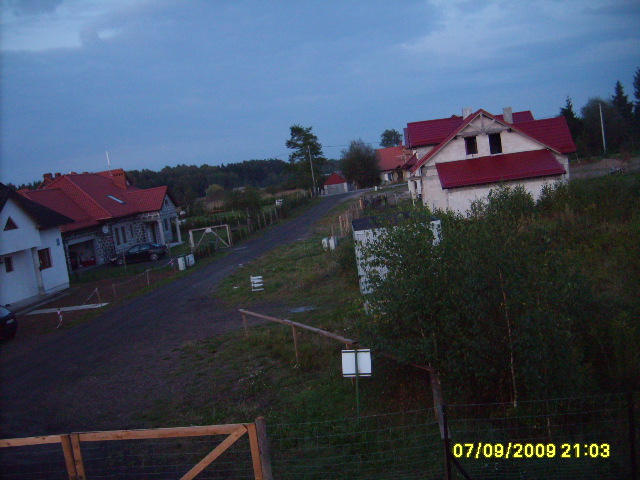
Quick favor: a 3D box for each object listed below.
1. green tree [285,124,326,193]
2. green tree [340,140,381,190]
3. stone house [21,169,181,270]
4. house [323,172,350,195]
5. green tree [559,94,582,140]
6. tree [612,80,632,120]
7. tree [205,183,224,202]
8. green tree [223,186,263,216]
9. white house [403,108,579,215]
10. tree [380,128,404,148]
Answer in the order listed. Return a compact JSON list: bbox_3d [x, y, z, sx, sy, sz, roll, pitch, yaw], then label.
[{"bbox_3d":[-2.683,-15.234,124.000,7.600,13.500,7.600,-8,6,0],"label":"green tree"},{"bbox_3d":[6.552,-12.367,106.000,6.600,8.400,6.600,-8,6,0],"label":"green tree"},{"bbox_3d":[-20.925,-1.825,56.036,12.800,7.600,16.500,-6,6,12],"label":"stone house"},{"bbox_3d":[3.034,-10.482,119.000,4.300,4.000,6.000,-6,6,12],"label":"house"},{"bbox_3d":[42.752,-19.294,110.000,4.600,10.000,4.600,-8,6,0],"label":"green tree"},{"bbox_3d":[53.173,-21.741,113.000,4.600,12.000,4.600,-8,6,0],"label":"tree"},{"bbox_3d":[-22.717,-10.385,140.000,4.600,4.600,4.600,-8,6,0],"label":"tree"},{"bbox_3d":[-7.566,-3.610,64.000,3.800,3.600,3.800,-8,6,0],"label":"green tree"},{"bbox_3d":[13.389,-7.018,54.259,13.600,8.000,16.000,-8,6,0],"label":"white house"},{"bbox_3d":[15.902,-18.714,140.000,5.600,10.500,5.600,-8,6,0],"label":"tree"}]

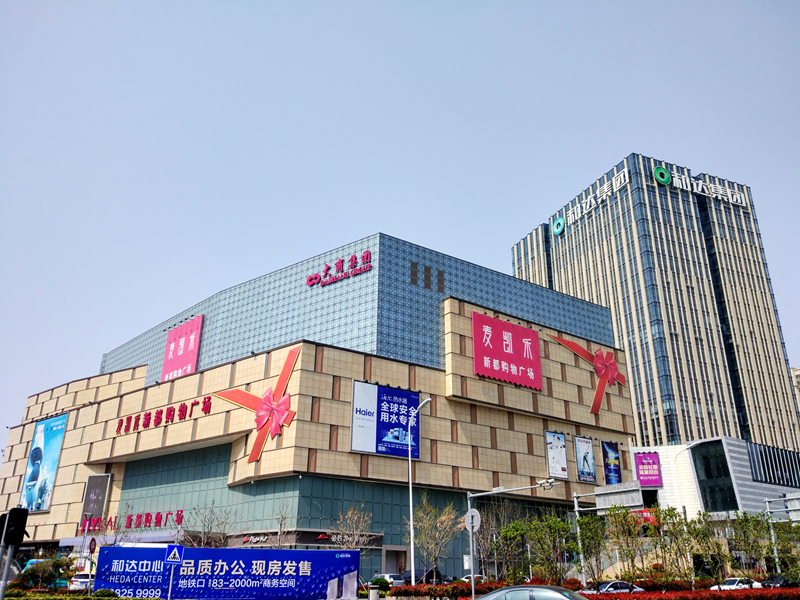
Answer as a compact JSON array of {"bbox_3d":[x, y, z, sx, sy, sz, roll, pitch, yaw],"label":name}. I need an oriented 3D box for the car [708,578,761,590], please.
[{"bbox_3d":[26.516,22.591,50.717,4.600,1.460,1.800,15,-27,-31],"label":"car"}]

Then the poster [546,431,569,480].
[{"bbox_3d":[21.050,20.612,85.830,3.794,5.848,0.250,17,-28,-34],"label":"poster"}]

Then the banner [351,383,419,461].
[{"bbox_3d":[-1.246,13.145,70.593,9.117,7.667,0.300,17,-28,-34],"label":"banner"}]

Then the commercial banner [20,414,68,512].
[{"bbox_3d":[-54.276,24.913,98.259,10.774,14.228,0.300,-18,-29,36],"label":"commercial banner"}]

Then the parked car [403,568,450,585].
[{"bbox_3d":[2.191,26.124,60.142,1.880,1.850,4.800,17,-28,-34],"label":"parked car"}]

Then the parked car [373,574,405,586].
[{"bbox_3d":[-1.236,25.765,58.690,1.780,1.600,4.350,16,-27,-33],"label":"parked car"}]

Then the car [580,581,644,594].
[{"bbox_3d":[11.904,16.982,37.219,4.650,1.450,1.820,17,-28,-34],"label":"car"}]

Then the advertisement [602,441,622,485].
[{"bbox_3d":[30.498,23.385,92.435,3.805,6.018,0.250,17,-28,-34],"label":"advertisement"}]

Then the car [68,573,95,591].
[{"bbox_3d":[-22.049,19.903,45.200,1.800,1.550,4.500,10,-25,-22],"label":"car"}]

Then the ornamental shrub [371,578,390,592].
[{"bbox_3d":[-1.429,21.220,47.758,1.320,1.250,1.320,0,-23,0],"label":"ornamental shrub"}]

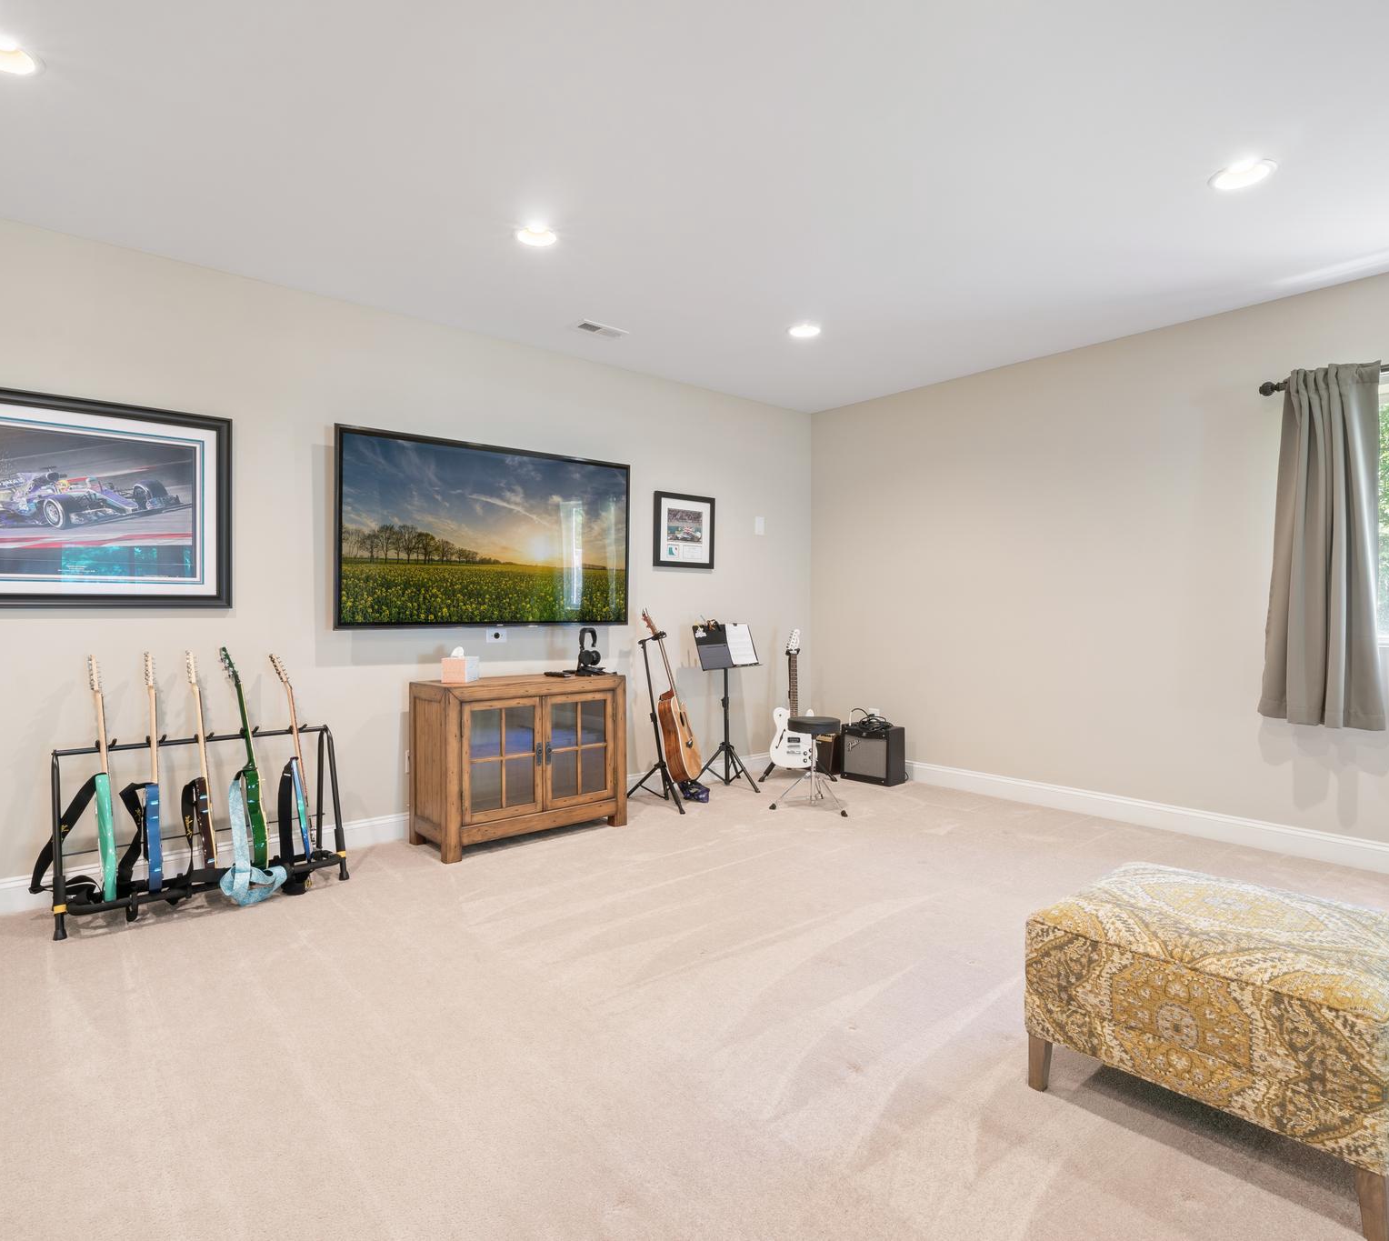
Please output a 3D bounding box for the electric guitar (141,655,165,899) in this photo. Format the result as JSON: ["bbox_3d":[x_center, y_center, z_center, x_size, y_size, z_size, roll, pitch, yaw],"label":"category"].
[{"bbox_3d":[-2.227,0.606,3.173,0.065,0.975,0.325,-1,-8,-40],"label":"electric guitar"}]

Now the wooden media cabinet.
[{"bbox_3d":[-0.916,0.729,4.151,1.040,0.828,0.440,-1,1,-40],"label":"wooden media cabinet"}]

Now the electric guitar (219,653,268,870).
[{"bbox_3d":[-1.973,0.592,3.382,0.080,0.985,0.330,-7,-5,-41],"label":"electric guitar"}]

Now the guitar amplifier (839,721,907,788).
[{"bbox_3d":[1.253,0.930,5.425,0.385,0.378,0.212,1,1,43],"label":"guitar amplifier"}]

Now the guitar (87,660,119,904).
[{"bbox_3d":[-2.334,0.618,3.056,0.070,0.975,0.320,-5,-8,-34],"label":"guitar"}]

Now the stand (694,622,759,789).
[{"bbox_3d":[0.257,0.573,5.247,0.520,1.100,0.400,-1,1,-40],"label":"stand"}]

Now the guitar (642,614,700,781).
[{"bbox_3d":[-0.178,0.475,4.750,0.118,1.040,0.390,-15,-4,16],"label":"guitar"}]

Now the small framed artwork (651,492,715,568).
[{"bbox_3d":[-0.068,-0.591,5.202,0.520,0.487,0.028,-1,1,-39],"label":"small framed artwork"}]

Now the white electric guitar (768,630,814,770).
[{"bbox_3d":[0.707,0.559,5.520,0.325,0.985,0.070,2,-12,2],"label":"white electric guitar"}]

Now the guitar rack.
[{"bbox_3d":[-2.059,0.822,3.284,1.020,0.670,0.434,-1,1,-39],"label":"guitar rack"}]

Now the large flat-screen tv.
[{"bbox_3d":[-1.080,-0.459,4.300,1.687,0.979,0.060,-1,3,-39],"label":"large flat-screen tv"}]

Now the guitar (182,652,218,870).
[{"bbox_3d":[-2.077,0.606,3.267,0.070,0.960,0.320,-7,-7,-28],"label":"guitar"}]

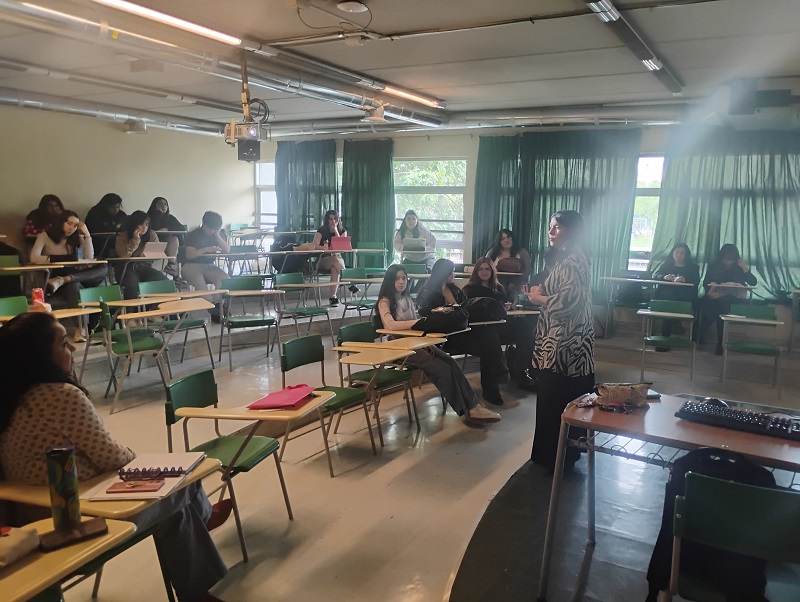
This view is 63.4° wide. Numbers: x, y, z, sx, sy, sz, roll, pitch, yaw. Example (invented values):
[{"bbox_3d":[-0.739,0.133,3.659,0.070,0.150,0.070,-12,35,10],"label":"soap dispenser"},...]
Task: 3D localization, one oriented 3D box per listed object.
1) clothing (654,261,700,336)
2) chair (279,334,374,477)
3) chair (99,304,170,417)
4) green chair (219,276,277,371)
[{"bbox_3d":[3.061,-0.004,7.214,0.500,0.860,0.600,4,9,22],"label":"clothing"},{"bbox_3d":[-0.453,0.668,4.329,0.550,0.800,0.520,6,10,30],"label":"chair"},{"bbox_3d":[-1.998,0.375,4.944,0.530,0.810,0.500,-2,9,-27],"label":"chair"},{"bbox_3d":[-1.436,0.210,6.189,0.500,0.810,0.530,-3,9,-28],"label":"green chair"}]

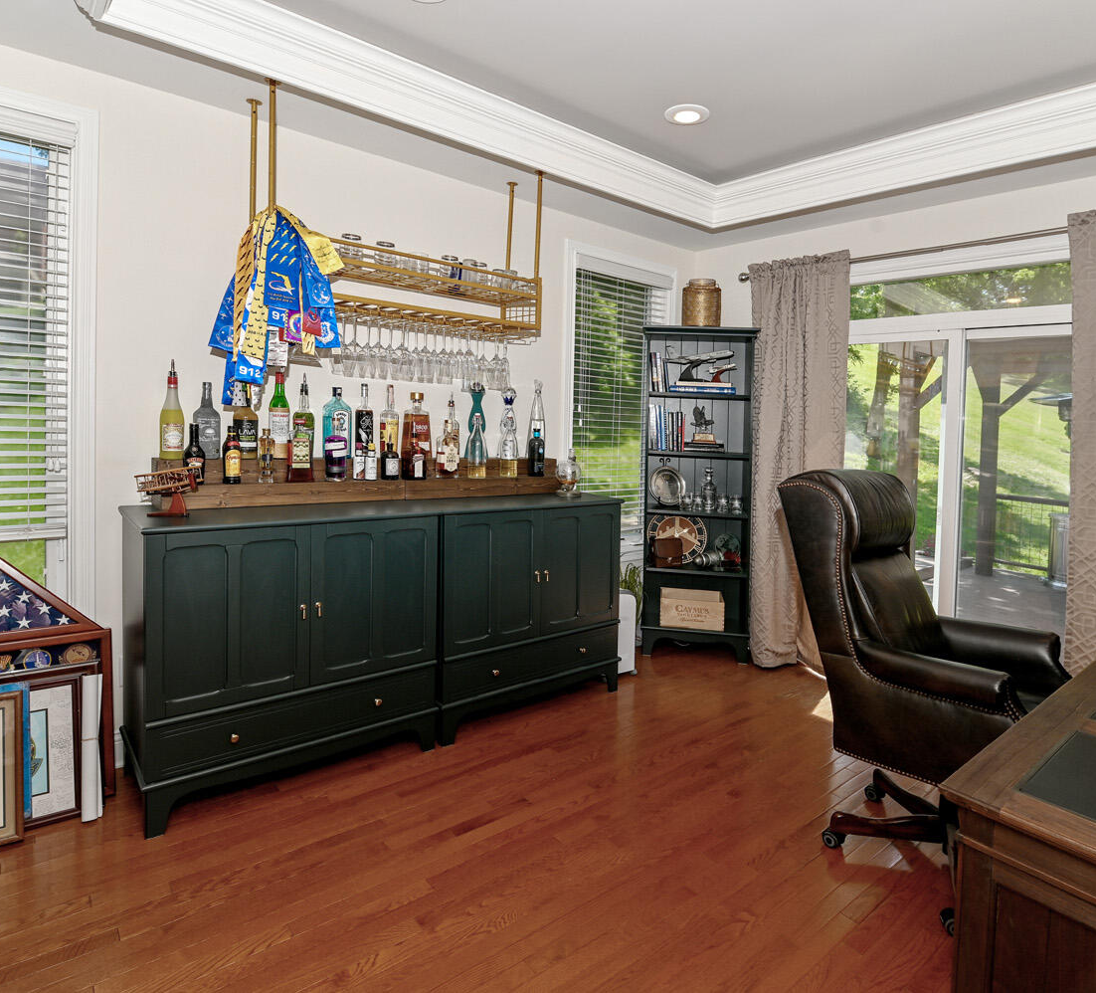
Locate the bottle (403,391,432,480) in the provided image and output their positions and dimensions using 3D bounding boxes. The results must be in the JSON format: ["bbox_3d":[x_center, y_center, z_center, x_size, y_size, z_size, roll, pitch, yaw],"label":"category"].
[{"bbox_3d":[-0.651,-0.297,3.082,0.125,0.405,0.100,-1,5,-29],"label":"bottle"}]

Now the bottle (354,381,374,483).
[{"bbox_3d":[-0.753,-0.264,2.540,0.078,0.391,0.076,-1,5,-31],"label":"bottle"}]

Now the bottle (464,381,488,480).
[{"bbox_3d":[-0.336,-0.311,2.884,0.098,0.444,0.098,2,5,0],"label":"bottle"}]

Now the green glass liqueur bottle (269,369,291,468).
[{"bbox_3d":[-1.053,-0.314,2.440,0.085,0.348,0.085,-3,7,-38],"label":"green glass liqueur bottle"}]

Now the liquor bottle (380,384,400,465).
[{"bbox_3d":[-0.691,-0.323,2.720,0.084,0.329,0.084,-3,7,-38],"label":"liquor bottle"}]

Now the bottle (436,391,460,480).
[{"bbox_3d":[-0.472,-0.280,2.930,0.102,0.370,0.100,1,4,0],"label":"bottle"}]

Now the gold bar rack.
[{"bbox_3d":[-0.615,-1.208,2.831,1.258,0.832,0.261,-2,5,-36],"label":"gold bar rack"}]

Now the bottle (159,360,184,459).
[{"bbox_3d":[-1.343,-0.306,2.216,0.085,0.355,0.085,-3,7,-38],"label":"bottle"}]

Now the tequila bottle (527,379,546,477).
[{"bbox_3d":[-0.063,-0.385,3.512,0.095,0.500,0.095,-1,5,-26],"label":"tequila bottle"}]

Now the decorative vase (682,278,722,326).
[{"bbox_3d":[0.916,-1.145,3.712,0.237,0.320,0.237,2,5,9],"label":"decorative vase"}]

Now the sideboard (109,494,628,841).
[{"bbox_3d":[-0.535,0.524,2.673,2.101,0.965,0.401,-2,6,-40],"label":"sideboard"}]

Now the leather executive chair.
[{"bbox_3d":[1.227,0.550,2.023,0.794,1.176,0.676,6,7,42],"label":"leather executive chair"}]

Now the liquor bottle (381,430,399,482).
[{"bbox_3d":[-0.657,-0.172,2.592,0.075,0.213,0.075,0,5,-27],"label":"liquor bottle"}]

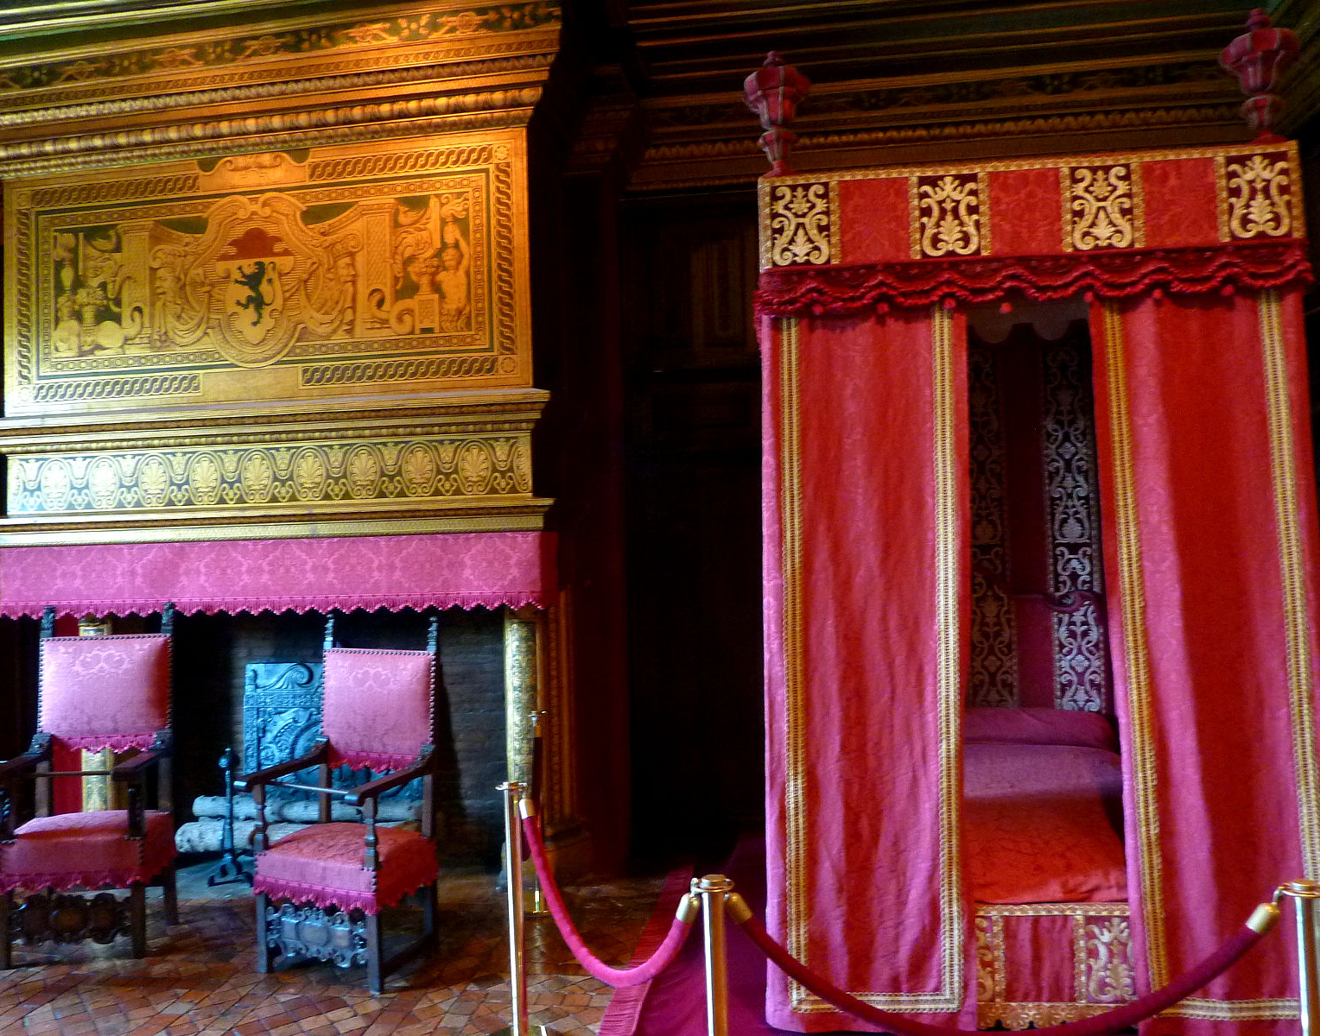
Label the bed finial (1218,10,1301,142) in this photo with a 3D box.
[{"bbox_3d":[2.035,-1.491,3.380,0.235,0.474,0.235,-2,-2,6],"label":"bed finial"}]

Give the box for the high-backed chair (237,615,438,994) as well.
[{"bbox_3d":[-1.312,1.132,4.118,0.610,1.400,0.540,-3,-2,23],"label":"high-backed chair"}]

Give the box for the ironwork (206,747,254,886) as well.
[{"bbox_3d":[-2.174,1.523,5.236,0.230,0.699,0.340,-2,-2,9],"label":"ironwork"}]

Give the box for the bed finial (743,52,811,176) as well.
[{"bbox_3d":[0.418,-1.436,3.563,0.235,0.470,0.235,-2,-2,6],"label":"bed finial"}]

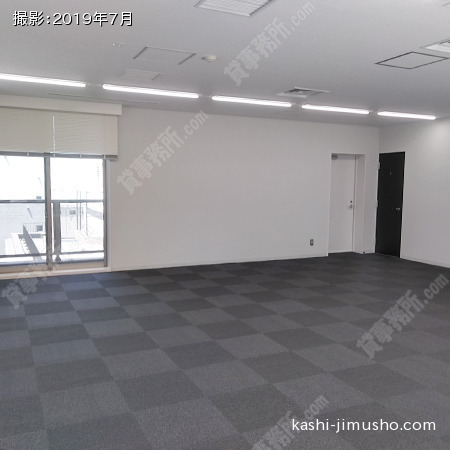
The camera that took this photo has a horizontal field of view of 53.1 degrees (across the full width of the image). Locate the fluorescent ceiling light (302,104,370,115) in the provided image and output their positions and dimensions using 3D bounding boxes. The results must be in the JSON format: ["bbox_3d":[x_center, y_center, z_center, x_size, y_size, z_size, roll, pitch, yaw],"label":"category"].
[{"bbox_3d":[1.792,-1.840,7.197,1.253,0.060,0.080,-2,5,-26],"label":"fluorescent ceiling light"}]

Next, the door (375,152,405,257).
[{"bbox_3d":[3.474,-0.419,9.461,0.050,2.155,0.696,-2,5,-26],"label":"door"}]

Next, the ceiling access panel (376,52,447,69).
[{"bbox_3d":[1.907,-1.675,4.614,0.485,0.025,0.470,-2,5,-26],"label":"ceiling access panel"}]

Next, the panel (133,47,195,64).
[{"bbox_3d":[-0.612,-1.702,4.558,0.500,0.025,0.465,-2,5,-26],"label":"panel"}]

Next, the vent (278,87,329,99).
[{"bbox_3d":[1.066,-1.808,6.190,0.510,0.030,0.500,-2,5,-26],"label":"vent"}]

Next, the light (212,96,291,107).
[{"bbox_3d":[0.419,-1.811,6.634,1.264,0.060,0.080,-2,5,-26],"label":"light"}]

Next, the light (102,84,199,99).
[{"bbox_3d":[-0.959,-1.779,6.021,1.295,0.060,0.080,-2,5,-26],"label":"light"}]

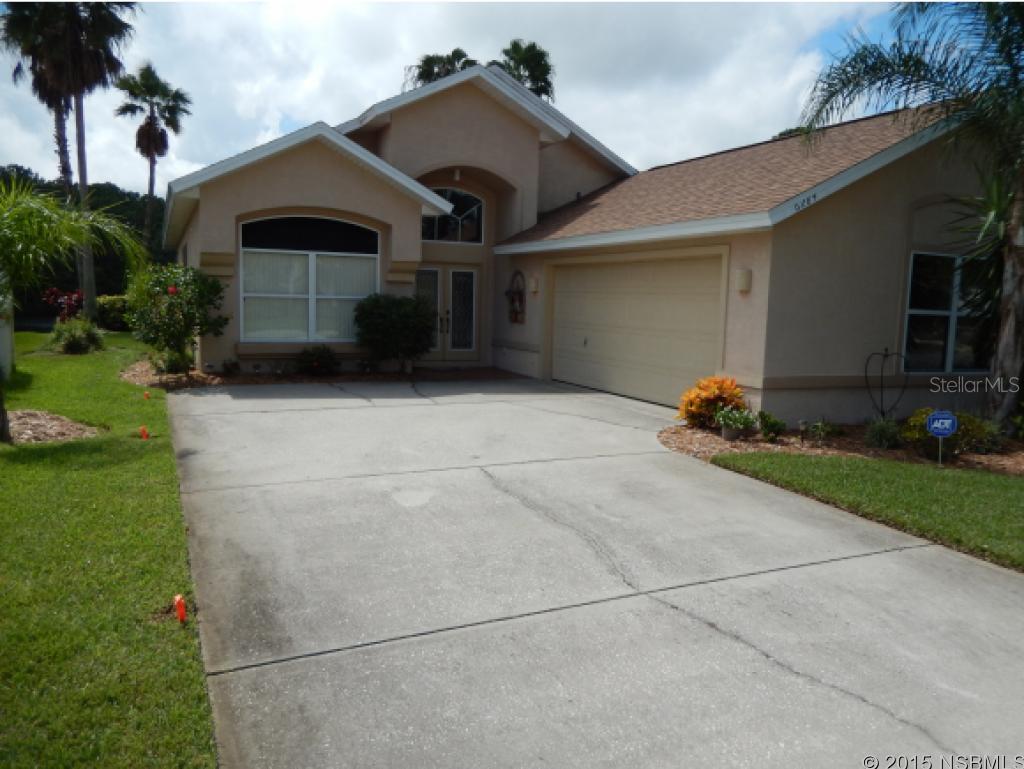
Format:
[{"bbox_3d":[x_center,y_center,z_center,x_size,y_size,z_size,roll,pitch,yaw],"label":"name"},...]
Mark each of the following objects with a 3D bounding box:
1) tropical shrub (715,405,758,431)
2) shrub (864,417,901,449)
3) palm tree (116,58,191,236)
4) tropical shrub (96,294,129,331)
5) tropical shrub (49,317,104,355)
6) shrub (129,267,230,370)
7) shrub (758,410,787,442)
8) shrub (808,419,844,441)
[{"bbox_3d":[2.609,0.384,8.600,0.490,0.300,0.430,2,7,0],"label":"tropical shrub"},{"bbox_3d":[4.256,0.551,8.500,0.400,0.350,0.380,2,7,0],"label":"shrub"},{"bbox_3d":[-16.322,-8.693,33.500,3.200,11.800,3.200,2,7,0],"label":"palm tree"},{"bbox_3d":[-13.968,-2.513,26.000,1.400,1.280,1.200,2,7,0],"label":"tropical shrub"},{"bbox_3d":[-10.324,-1.159,17.500,1.180,0.870,1.120,2,7,0],"label":"tropical shrub"},{"bbox_3d":[-6.194,-1.213,13.700,1.750,2.000,1.650,2,7,0],"label":"shrub"},{"bbox_3d":[3.045,0.491,8.650,0.320,0.360,0.310,2,7,0],"label":"shrub"},{"bbox_3d":[3.741,0.547,8.800,0.400,0.270,0.360,2,7,0],"label":"shrub"}]

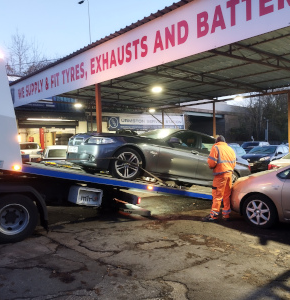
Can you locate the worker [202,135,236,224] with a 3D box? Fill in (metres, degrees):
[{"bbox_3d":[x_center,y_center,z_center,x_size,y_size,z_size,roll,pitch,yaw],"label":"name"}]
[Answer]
[{"bbox_3d":[1.471,0.565,6.120,0.570,1.690,0.520,-2,2,-33],"label":"worker"}]

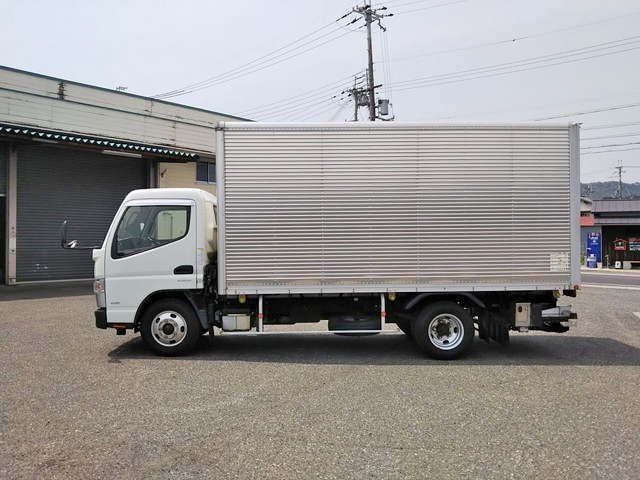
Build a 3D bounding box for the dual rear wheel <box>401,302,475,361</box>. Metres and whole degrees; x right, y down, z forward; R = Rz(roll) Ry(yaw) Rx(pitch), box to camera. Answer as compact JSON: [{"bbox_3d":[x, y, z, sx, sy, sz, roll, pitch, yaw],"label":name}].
[{"bbox_3d":[1.545,1.113,7.010,0.720,0.720,0.460,1,0,-2],"label":"dual rear wheel"}]

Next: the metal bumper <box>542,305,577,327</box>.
[{"bbox_3d":[2.985,0.945,7.720,0.420,0.280,1.600,1,0,-2],"label":"metal bumper"}]

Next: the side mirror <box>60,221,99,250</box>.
[{"bbox_3d":[-2.860,-0.055,6.600,0.420,0.360,0.240,1,0,-2],"label":"side mirror"}]

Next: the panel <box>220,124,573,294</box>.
[{"bbox_3d":[0.946,-0.376,6.710,4.270,2.050,0.080,-1,0,-2],"label":"panel"}]

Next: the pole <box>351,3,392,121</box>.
[{"bbox_3d":[2.600,-5.150,27.000,1.900,12.900,1.200,-2,0,0],"label":"pole"}]

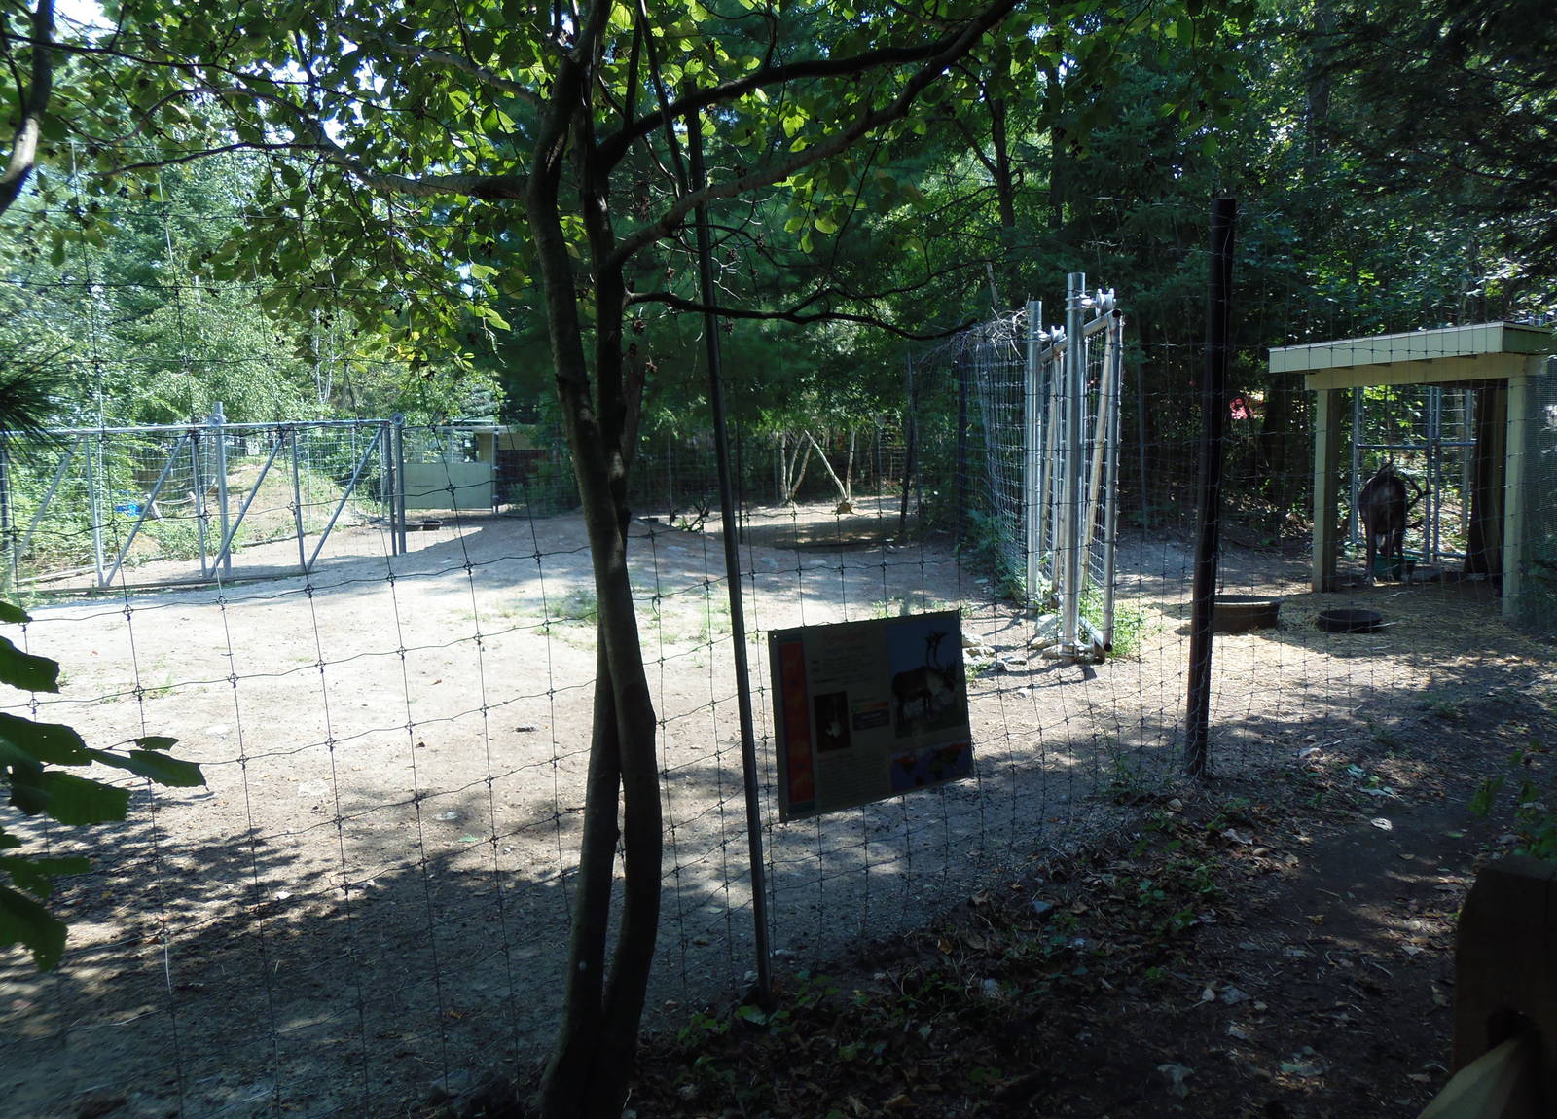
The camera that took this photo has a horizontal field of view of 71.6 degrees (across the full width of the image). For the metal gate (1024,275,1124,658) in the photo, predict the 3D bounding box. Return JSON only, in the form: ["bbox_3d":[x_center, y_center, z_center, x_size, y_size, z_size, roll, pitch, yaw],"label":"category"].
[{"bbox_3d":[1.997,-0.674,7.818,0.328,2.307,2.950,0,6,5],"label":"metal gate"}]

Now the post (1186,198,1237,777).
[{"bbox_3d":[1.600,-0.241,4.000,0.080,2.132,0.080,3,6,22],"label":"post"}]

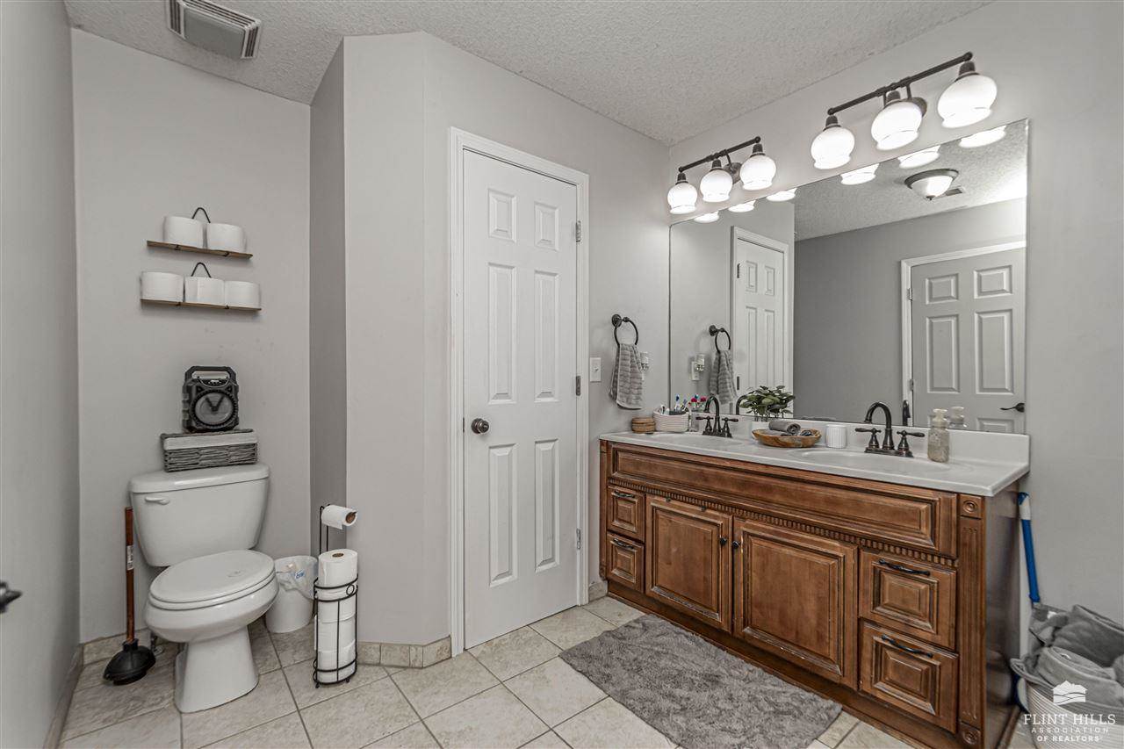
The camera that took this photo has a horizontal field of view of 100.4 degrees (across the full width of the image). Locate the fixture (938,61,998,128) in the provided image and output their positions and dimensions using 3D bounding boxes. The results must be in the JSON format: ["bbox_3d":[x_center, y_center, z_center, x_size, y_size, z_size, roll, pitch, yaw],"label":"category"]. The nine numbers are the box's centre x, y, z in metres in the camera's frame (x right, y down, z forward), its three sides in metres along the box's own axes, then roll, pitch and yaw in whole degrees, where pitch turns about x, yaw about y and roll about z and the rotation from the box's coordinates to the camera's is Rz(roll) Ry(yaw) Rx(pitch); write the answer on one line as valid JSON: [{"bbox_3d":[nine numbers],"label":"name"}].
[{"bbox_3d":[1.327,-0.924,1.536,0.148,0.168,0.148,0,1,-39],"label":"fixture"}]

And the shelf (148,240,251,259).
[{"bbox_3d":[-1.515,-0.512,1.975,0.344,0.013,0.122,0,1,-39],"label":"shelf"}]

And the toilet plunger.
[{"bbox_3d":[-1.621,0.816,1.763,0.145,0.637,0.145,0,1,-39],"label":"toilet plunger"}]

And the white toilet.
[{"bbox_3d":[-1.340,0.762,1.776,0.450,0.718,0.690,0,0,-38],"label":"white toilet"}]

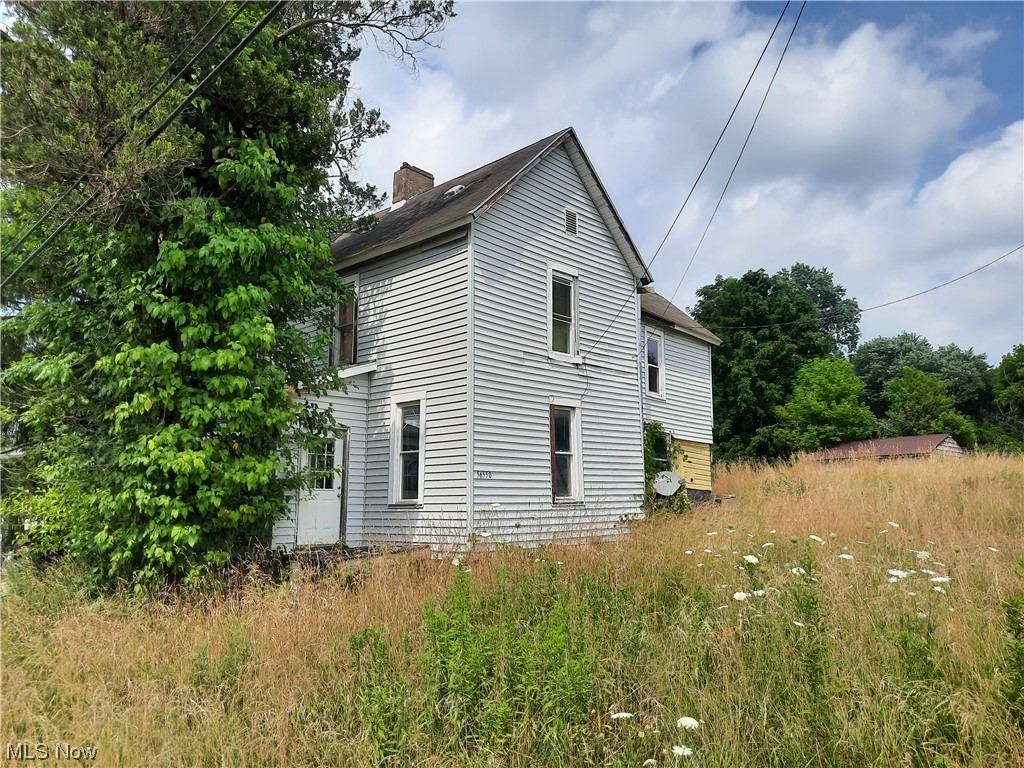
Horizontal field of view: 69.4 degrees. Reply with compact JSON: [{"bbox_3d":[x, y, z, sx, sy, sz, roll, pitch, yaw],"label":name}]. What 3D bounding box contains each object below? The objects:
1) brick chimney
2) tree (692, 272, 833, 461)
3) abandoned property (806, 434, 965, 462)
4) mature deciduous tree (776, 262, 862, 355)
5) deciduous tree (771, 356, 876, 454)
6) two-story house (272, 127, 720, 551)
[{"bbox_3d":[-2.388,-4.617,17.971,0.564,1.057,0.893,-9,-12,42],"label":"brick chimney"},{"bbox_3d":[15.856,-0.615,48.062,9.254,14.112,9.254,-4,-9,18],"label":"tree"},{"bbox_3d":[17.661,3.919,34.983,3.800,2.600,5.800,7,-12,-40],"label":"abandoned property"},{"bbox_3d":[23.285,-1.500,58.347,7.440,16.481,7.440,-4,-10,22],"label":"mature deciduous tree"},{"bbox_3d":[16.203,1.795,38.920,5.220,6.525,5.220,-4,-10,22],"label":"deciduous tree"},{"bbox_3d":[-0.420,-0.439,18.048,8.025,8.107,12.749,-9,-12,42],"label":"two-story house"}]

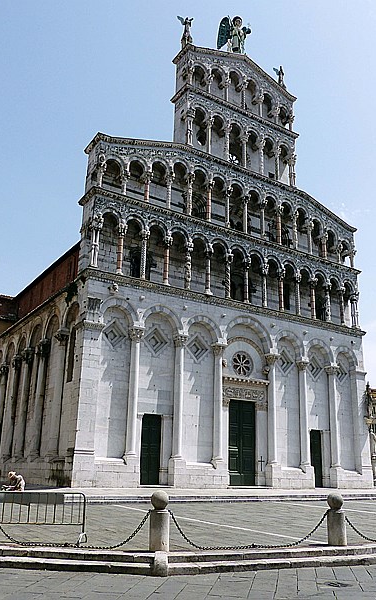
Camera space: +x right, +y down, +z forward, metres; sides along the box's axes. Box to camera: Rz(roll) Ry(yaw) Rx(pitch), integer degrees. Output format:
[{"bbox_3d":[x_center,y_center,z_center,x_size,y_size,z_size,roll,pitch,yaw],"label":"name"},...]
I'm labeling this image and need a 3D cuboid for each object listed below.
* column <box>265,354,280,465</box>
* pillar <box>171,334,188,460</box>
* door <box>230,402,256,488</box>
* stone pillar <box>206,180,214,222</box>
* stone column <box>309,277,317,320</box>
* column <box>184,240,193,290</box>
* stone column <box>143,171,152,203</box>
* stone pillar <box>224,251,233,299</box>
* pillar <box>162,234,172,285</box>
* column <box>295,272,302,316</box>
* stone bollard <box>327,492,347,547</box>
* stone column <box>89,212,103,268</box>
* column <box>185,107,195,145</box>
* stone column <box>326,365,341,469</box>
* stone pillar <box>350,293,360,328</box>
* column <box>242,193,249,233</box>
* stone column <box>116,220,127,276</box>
[{"bbox_3d":[6.027,7.679,37.112,0.750,7.754,0.720,1,-18,0],"label":"column"},{"bbox_3d":[-0.582,5.984,33.000,0.680,7.779,0.680,13,-22,-30],"label":"pillar"},{"bbox_3d":[3.323,8.837,32.239,2.100,5.102,0.150,12,-21,-30],"label":"door"},{"bbox_3d":[1.494,-6.676,35.474,0.390,3.197,0.390,12,-21,-30],"label":"stone pillar"},{"bbox_3d":[10.167,-0.150,42.135,0.470,3.813,0.470,13,-21,-31],"label":"stone column"},{"bbox_3d":[0.141,-2.571,38.681,0.460,4.100,0.460,13,-22,-30],"label":"column"},{"bbox_3d":[-2.780,-7.727,35.656,0.440,2.596,0.440,1,-18,0],"label":"stone column"},{"bbox_3d":[3.013,-1.887,37.872,0.450,3.705,0.450,13,-22,-30],"label":"stone pillar"},{"bbox_3d":[-1.368,-2.709,35.256,0.450,3.732,0.450,13,-22,-30],"label":"pillar"},{"bbox_3d":[8.071,-0.366,37.930,0.390,3.415,0.390,1,-18,0],"label":"column"},{"bbox_3d":[3.332,4.919,11.673,0.400,1.080,0.400,-3,-18,15],"label":"stone bollard"},{"bbox_3d":[-5.701,-3.735,32.414,0.650,3.735,0.600,13,-21,-31],"label":"stone column"},{"bbox_3d":[0.285,-14.200,42.534,0.550,3.800,0.550,13,-22,-30],"label":"column"},{"bbox_3d":[12.068,9.551,42.867,0.820,8.200,0.780,13,-22,-30],"label":"stone column"},{"bbox_3d":[14.305,0.875,44.408,0.580,3.212,0.580,13,-22,-30],"label":"stone pillar"},{"bbox_3d":[4.534,-6.666,40.395,0.450,3.449,0.450,13,-22,-30],"label":"column"},{"bbox_3d":[-4.256,-3.387,33.293,0.470,3.698,0.470,1,-18,0],"label":"stone column"}]

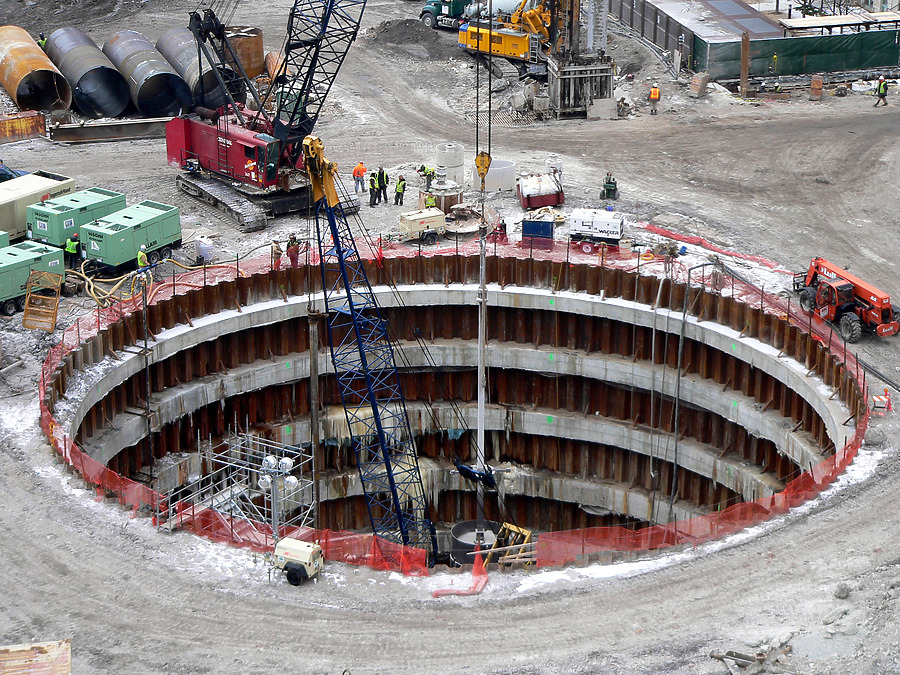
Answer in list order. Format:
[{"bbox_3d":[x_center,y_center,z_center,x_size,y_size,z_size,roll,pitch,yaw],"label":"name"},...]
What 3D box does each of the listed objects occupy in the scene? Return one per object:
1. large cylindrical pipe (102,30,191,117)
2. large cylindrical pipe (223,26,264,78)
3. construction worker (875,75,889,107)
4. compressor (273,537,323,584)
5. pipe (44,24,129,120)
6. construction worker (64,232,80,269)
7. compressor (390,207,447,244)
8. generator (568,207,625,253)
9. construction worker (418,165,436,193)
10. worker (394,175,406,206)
[{"bbox_3d":[-18.413,-15.857,137.031,3.100,3.100,11.100,-7,22,-18],"label":"large cylindrical pipe"},{"bbox_3d":[-13.007,-18.035,143.211,2.540,2.800,2.540,0,21,0],"label":"large cylindrical pipe"},{"bbox_3d":[25.594,-14.563,133.837,0.750,1.820,0.600,-15,26,-35],"label":"construction worker"},{"bbox_3d":[-5.190,7.668,77.935,1.420,1.300,1.200,11,24,27],"label":"compressor"},{"bbox_3d":[-22.161,-16.187,137.867,3.100,3.100,10.350,-7,22,-18],"label":"pipe"},{"bbox_3d":[-18.050,-4.135,108.145,0.650,1.770,0.500,8,22,19],"label":"construction worker"},{"bbox_3d":[-1.637,-5.436,112.152,2.600,1.440,1.500,-12,24,-28],"label":"compressor"},{"bbox_3d":[7.186,-5.125,110.619,2.550,2.020,1.200,5,21,13],"label":"generator"},{"bbox_3d":[-1.161,-8.246,116.637,1.000,1.500,0.550,-2,21,-5],"label":"construction worker"},{"bbox_3d":[-2.594,-7.738,118.335,0.580,1.680,0.450,12,24,28],"label":"worker"}]

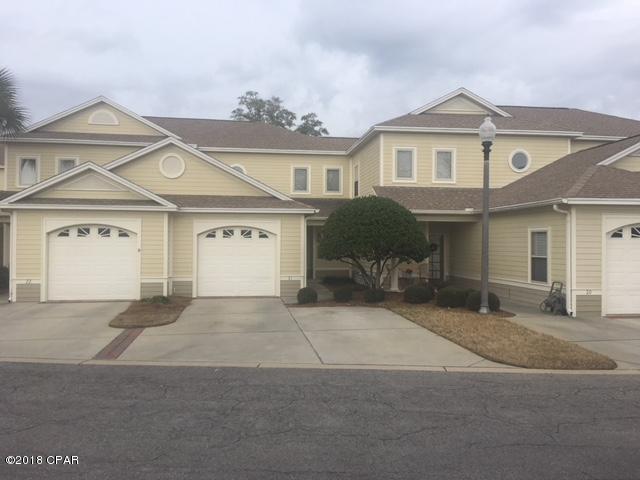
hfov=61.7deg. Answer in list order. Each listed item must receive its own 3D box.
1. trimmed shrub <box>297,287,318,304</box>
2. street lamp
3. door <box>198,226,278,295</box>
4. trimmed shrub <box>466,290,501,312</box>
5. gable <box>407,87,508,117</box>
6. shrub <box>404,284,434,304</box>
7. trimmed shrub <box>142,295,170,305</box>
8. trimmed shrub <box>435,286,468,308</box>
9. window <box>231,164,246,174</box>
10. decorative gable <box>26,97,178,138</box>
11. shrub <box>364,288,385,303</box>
[{"bbox_3d":[-0.328,1.514,14.716,0.560,0.449,0.560,0,-1,-7],"label":"trimmed shrub"},{"bbox_3d":[3.826,-0.562,12.300,0.400,4.550,0.400,0,0,-8],"label":"street lamp"},{"bbox_3d":[-2.526,0.662,16.500,2.420,2.150,0.100,0,-1,-7],"label":"door"},{"bbox_3d":[3.894,1.469,12.850,0.860,0.560,0.860,0,0,-8],"label":"trimmed shrub"},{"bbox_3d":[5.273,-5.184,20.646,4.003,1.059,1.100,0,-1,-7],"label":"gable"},{"bbox_3d":[2.792,1.521,15.062,0.834,0.475,0.750,0,-1,-7],"label":"shrub"},{"bbox_3d":[-4.299,1.565,14.100,0.740,0.260,0.600,0,0,-8],"label":"trimmed shrub"},{"bbox_3d":[3.509,1.498,14.196,0.847,0.513,0.800,0,-1,-7],"label":"trimmed shrub"},{"bbox_3d":[-3.262,-2.596,21.250,0.800,0.800,0.120,0,0,-8],"label":"window"},{"bbox_3d":[-7.883,-4.545,19.897,5.450,1.480,0.600,0,0,-8],"label":"decorative gable"},{"bbox_3d":[1.489,1.522,14.650,0.560,0.400,0.560,0,0,-8],"label":"shrub"}]

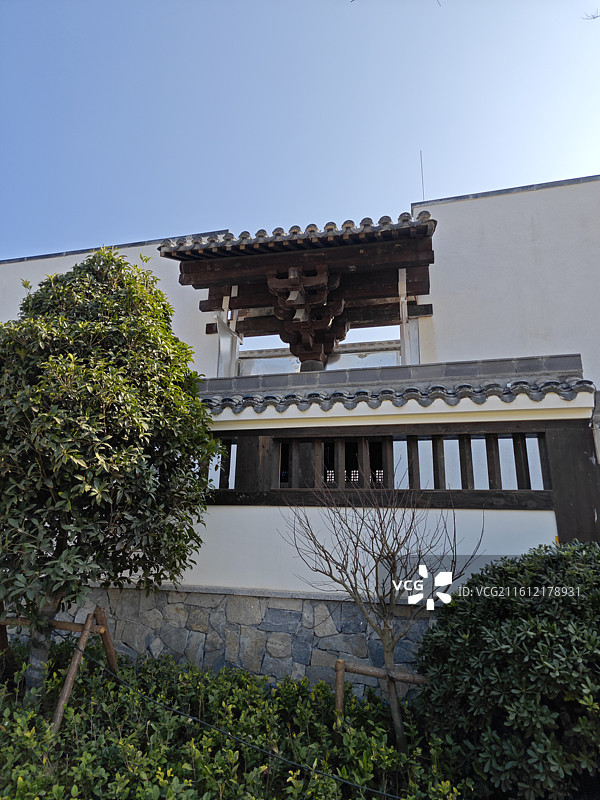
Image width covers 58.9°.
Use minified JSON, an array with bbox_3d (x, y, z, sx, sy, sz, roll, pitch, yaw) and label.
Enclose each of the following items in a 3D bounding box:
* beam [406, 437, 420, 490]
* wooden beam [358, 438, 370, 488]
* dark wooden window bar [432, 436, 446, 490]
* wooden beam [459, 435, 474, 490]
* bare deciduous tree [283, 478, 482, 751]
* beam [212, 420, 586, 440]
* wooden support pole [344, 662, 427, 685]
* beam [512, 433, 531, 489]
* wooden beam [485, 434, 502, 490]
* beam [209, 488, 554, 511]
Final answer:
[{"bbox_3d":[1.048,0.594,4.908,0.090,0.510,0.075,-3,-17,16],"label":"beam"},{"bbox_3d":[0.611,0.617,5.032,0.090,0.510,0.075,-3,-17,16],"label":"wooden beam"},{"bbox_3d":[1.272,0.583,4.845,0.090,0.510,0.075,-3,-17,16],"label":"dark wooden window bar"},{"bbox_3d":[1.498,0.571,4.782,0.090,0.510,0.075,-3,-17,16],"label":"wooden beam"},{"bbox_3d":[0.572,1.533,3.874,1.400,1.889,1.300,-3,-17,16],"label":"bare deciduous tree"},{"bbox_3d":[0.765,0.307,5.091,3.528,0.137,0.170,-3,-17,16],"label":"beam"},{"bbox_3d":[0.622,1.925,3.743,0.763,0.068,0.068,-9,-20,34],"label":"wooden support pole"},{"bbox_3d":[1.940,0.548,4.657,0.090,0.510,0.075,-3,-17,16],"label":"beam"},{"bbox_3d":[1.718,0.560,4.719,0.090,0.510,0.075,-3,-17,16],"label":"wooden beam"},{"bbox_3d":[0.602,0.934,4.949,3.229,0.167,0.170,-3,-17,16],"label":"beam"}]

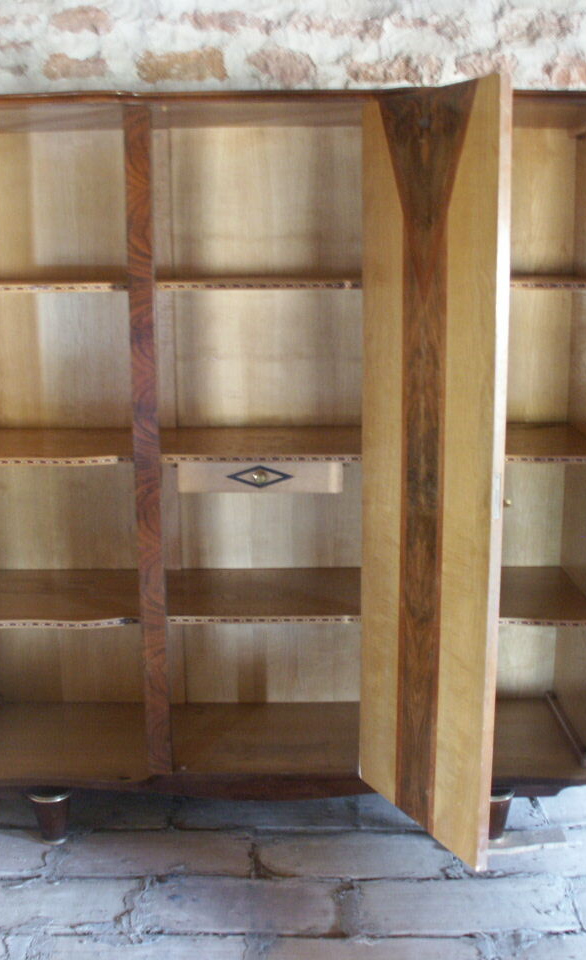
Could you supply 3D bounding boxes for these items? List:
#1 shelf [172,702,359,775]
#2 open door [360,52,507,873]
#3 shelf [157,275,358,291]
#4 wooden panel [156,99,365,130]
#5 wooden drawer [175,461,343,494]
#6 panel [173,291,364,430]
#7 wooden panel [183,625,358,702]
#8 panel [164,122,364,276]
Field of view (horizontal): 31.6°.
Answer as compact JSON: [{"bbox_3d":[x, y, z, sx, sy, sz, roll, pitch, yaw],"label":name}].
[{"bbox_3d":[-0.065,0.715,2.859,0.495,0.026,0.442,0,13,0],"label":"shelf"},{"bbox_3d":[0.296,0.003,2.312,0.025,1.667,0.488,-7,13,-29],"label":"open door"},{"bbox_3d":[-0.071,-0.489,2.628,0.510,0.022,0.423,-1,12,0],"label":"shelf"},{"bbox_3d":[-0.072,-0.899,2.549,0.523,0.023,0.415,-1,12,0],"label":"wooden panel"},{"bbox_3d":[-0.078,-0.042,2.690,0.405,0.082,0.350,0,12,0],"label":"wooden drawer"},{"bbox_3d":[-0.070,-0.333,2.884,0.510,0.387,0.020,-1,12,0],"label":"panel"},{"bbox_3d":[-0.072,0.497,3.044,0.533,0.316,0.025,0,13,0],"label":"wooden panel"},{"bbox_3d":[-0.076,-0.738,2.800,0.515,0.397,0.020,-1,12,0],"label":"panel"}]

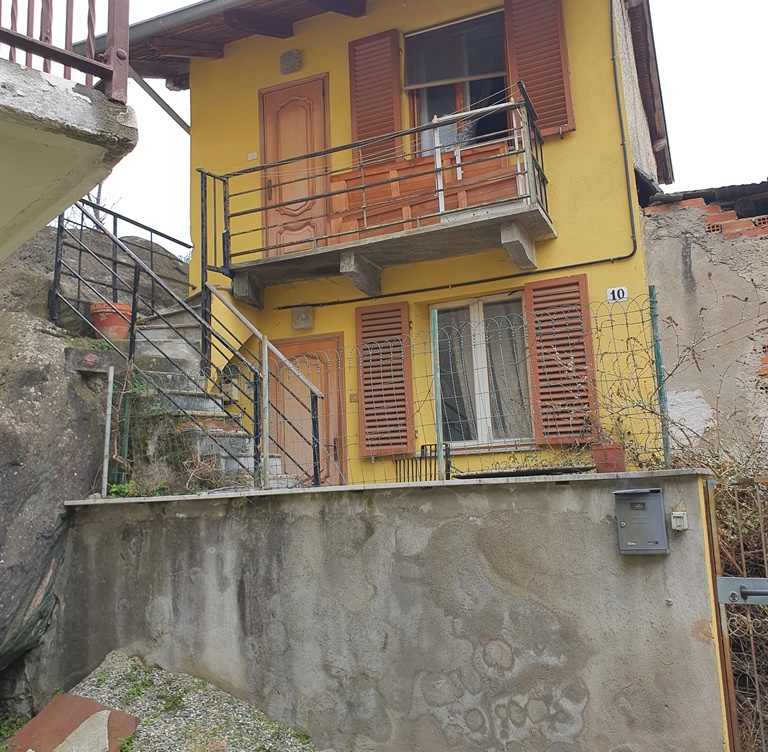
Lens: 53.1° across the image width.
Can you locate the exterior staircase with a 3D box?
[{"bbox_3d":[-1.540,-0.105,6.753,1.900,3.000,1.950,-7,-12,21],"label":"exterior staircase"}]

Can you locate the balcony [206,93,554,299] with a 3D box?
[{"bbox_3d":[-0.086,-1.470,7.198,3.183,1.253,0.771,-7,-12,21],"label":"balcony"}]

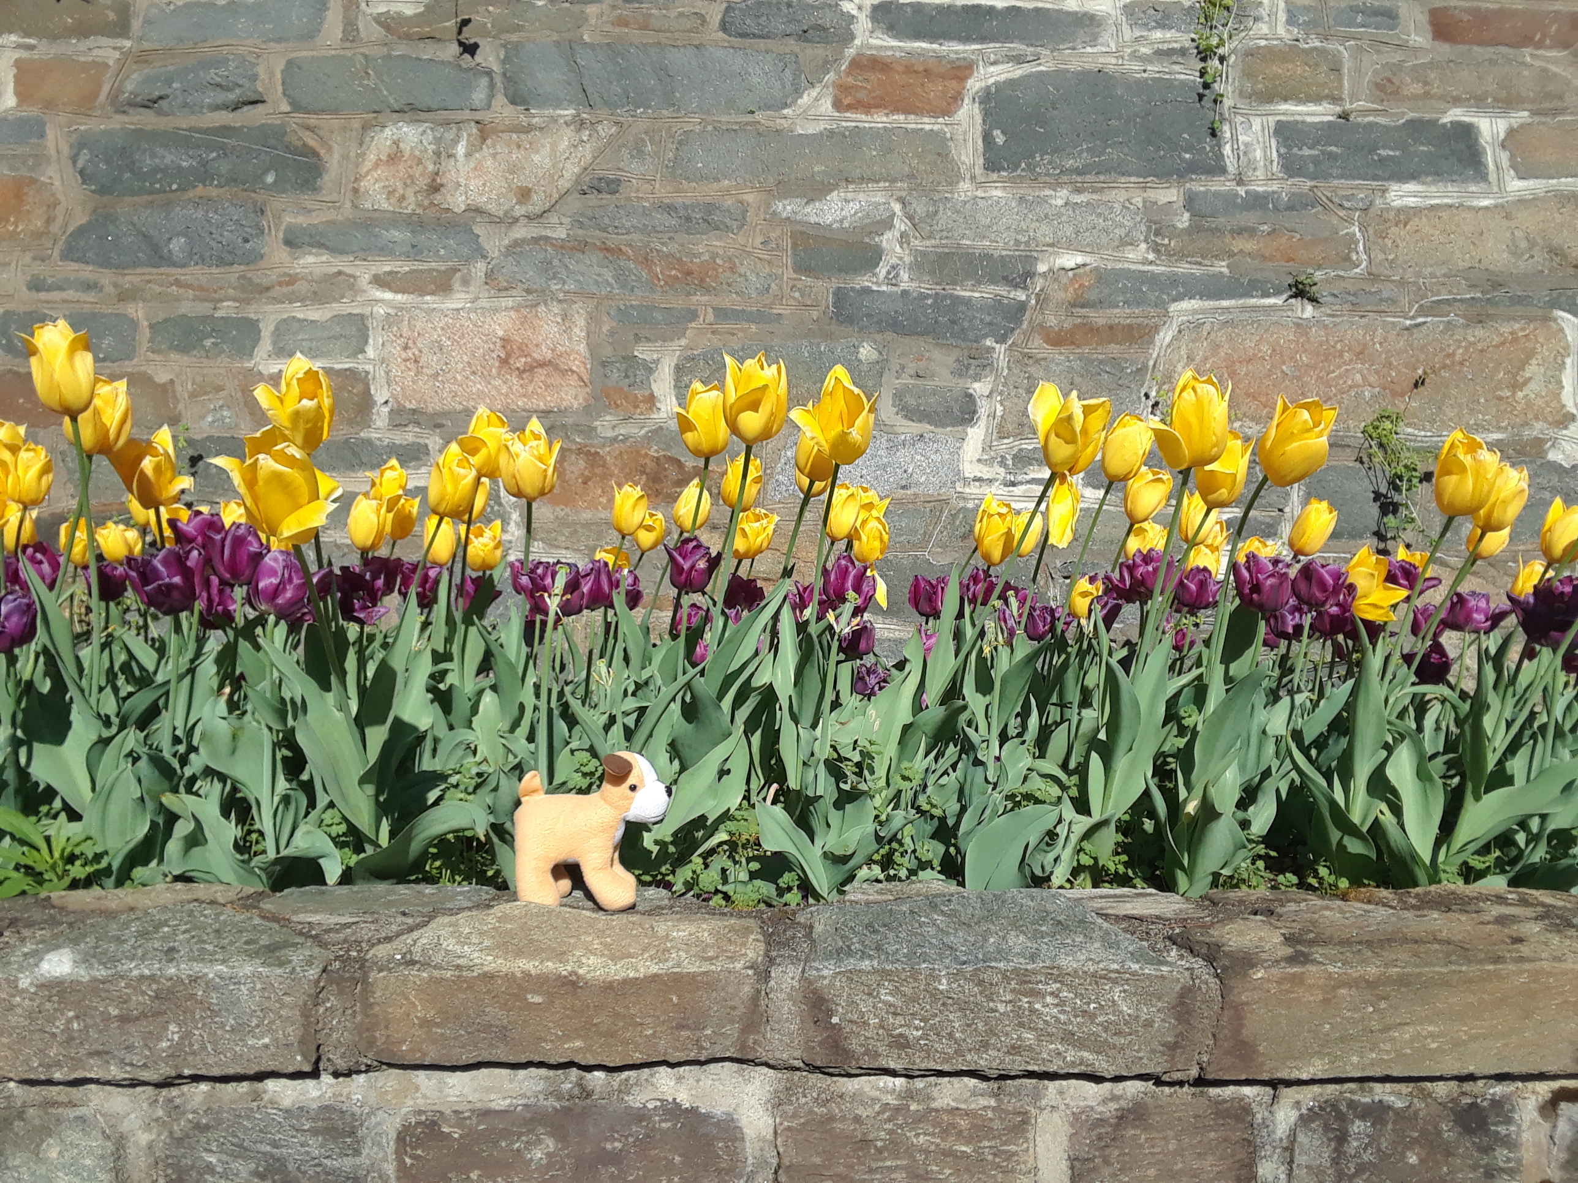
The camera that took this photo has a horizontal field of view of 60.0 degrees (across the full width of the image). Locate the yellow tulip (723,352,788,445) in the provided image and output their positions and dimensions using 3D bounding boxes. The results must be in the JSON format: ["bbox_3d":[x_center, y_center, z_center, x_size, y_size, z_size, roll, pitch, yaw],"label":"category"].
[{"bbox_3d":[-0.032,-0.188,1.330,0.062,0.087,0.062,0,2,0],"label":"yellow tulip"}]

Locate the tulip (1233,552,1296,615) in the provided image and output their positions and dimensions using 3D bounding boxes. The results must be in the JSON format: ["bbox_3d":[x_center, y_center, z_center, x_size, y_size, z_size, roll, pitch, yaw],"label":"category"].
[{"bbox_3d":[0.458,-0.006,1.320,0.057,0.059,0.055,-7,-1,0],"label":"tulip"}]

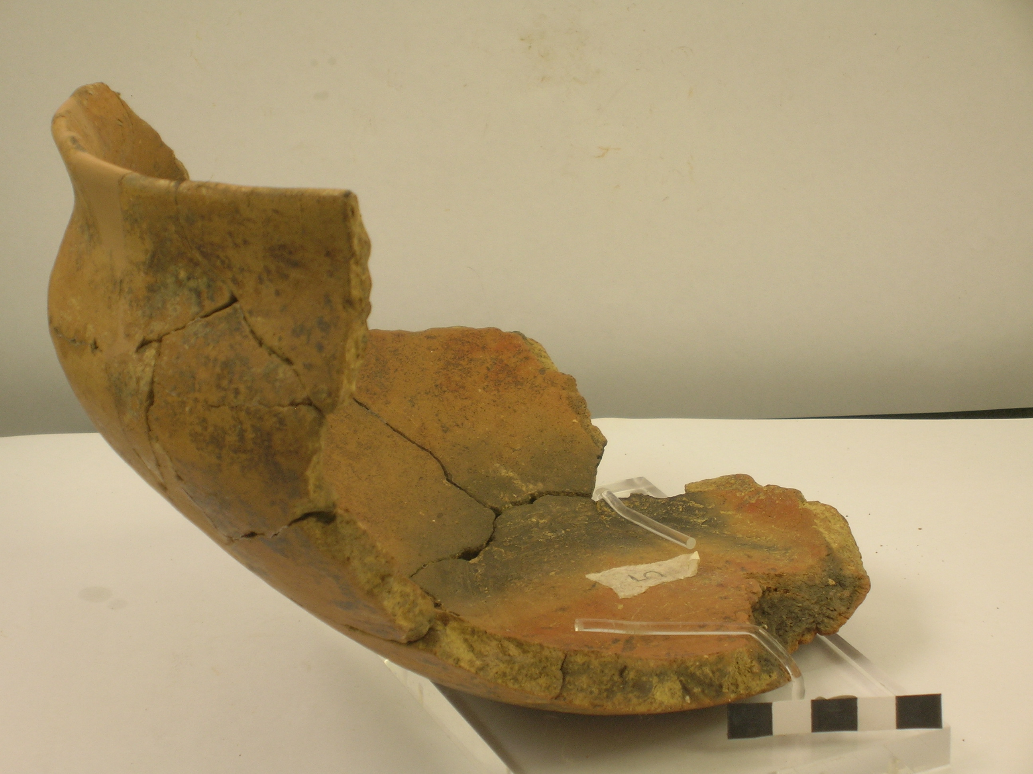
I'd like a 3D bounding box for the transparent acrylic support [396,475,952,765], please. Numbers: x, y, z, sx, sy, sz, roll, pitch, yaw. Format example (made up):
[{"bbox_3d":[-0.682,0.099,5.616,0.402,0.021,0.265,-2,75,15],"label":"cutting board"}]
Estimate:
[{"bbox_3d":[0.023,0.053,0.737,0.099,0.038,0.166,-12,23,-20],"label":"transparent acrylic support"}]

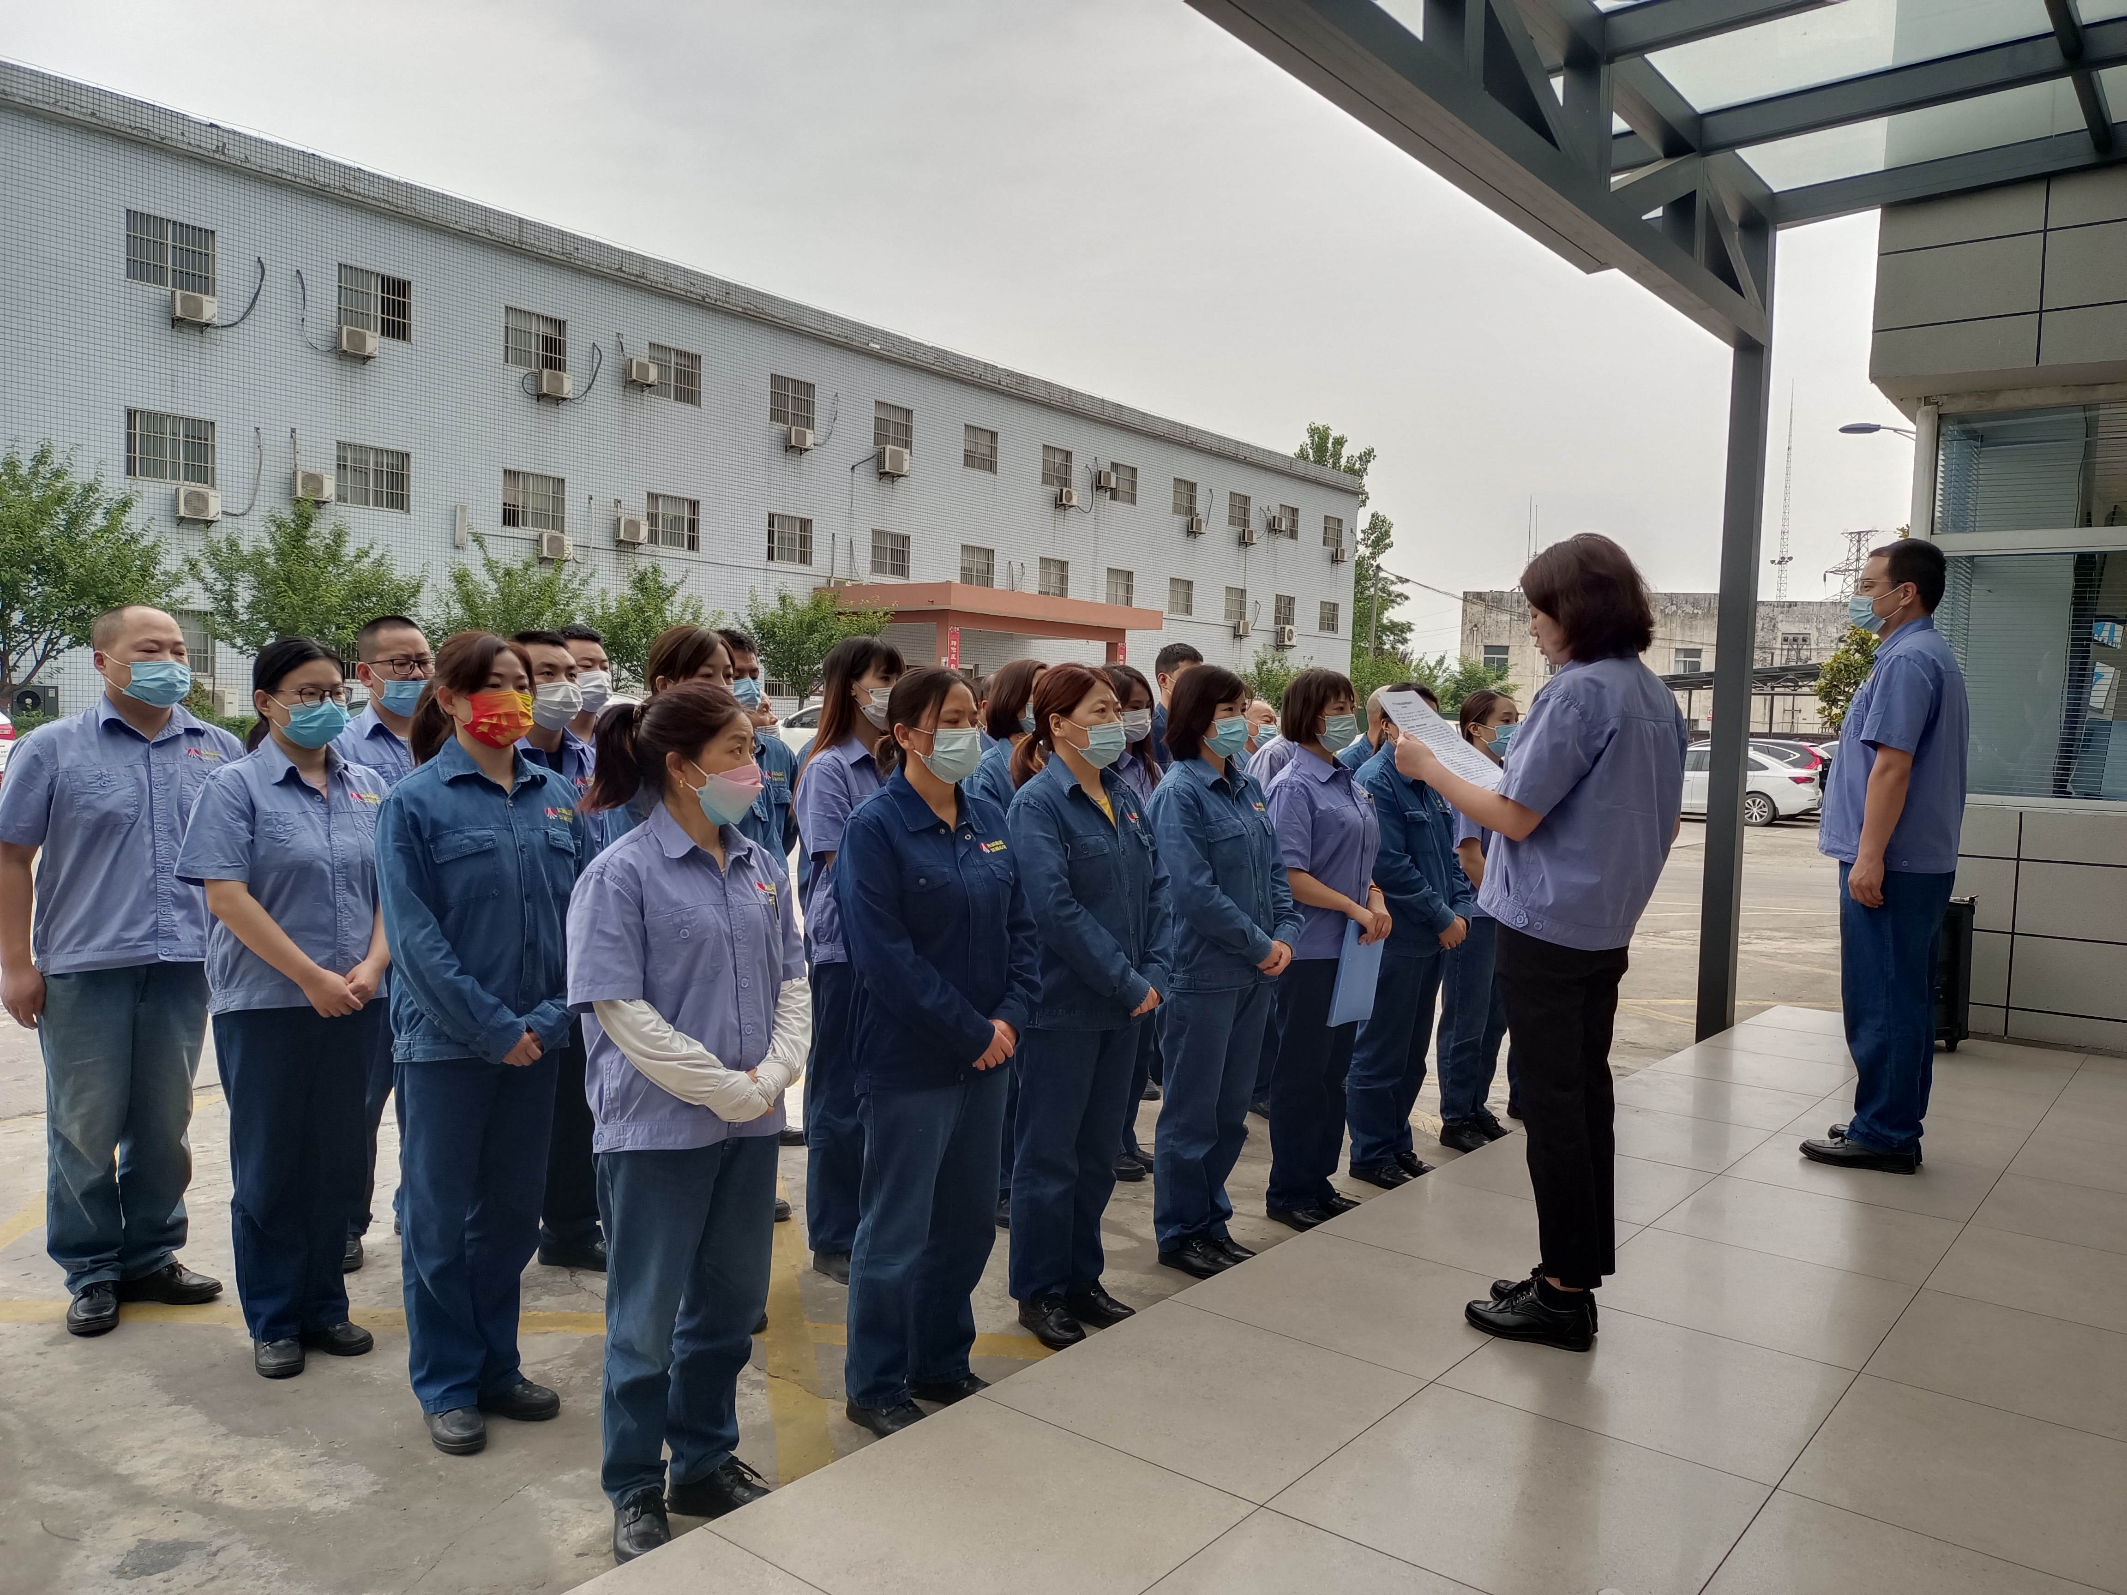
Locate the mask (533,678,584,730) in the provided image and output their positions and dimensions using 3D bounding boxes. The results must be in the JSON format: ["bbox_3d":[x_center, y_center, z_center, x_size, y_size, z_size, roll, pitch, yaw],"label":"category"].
[{"bbox_3d":[-1.286,-0.235,3.880,0.083,0.120,0.138,4,4,44],"label":"mask"}]

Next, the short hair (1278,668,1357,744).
[{"bbox_3d":[0.780,-0.281,4.680,0.225,0.235,0.195,4,4,42],"label":"short hair"}]

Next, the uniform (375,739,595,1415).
[{"bbox_3d":[-1.190,0.569,3.175,0.350,1.375,0.470,4,4,41],"label":"uniform"}]

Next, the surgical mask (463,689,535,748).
[{"bbox_3d":[-1.124,-0.157,3.060,0.080,0.115,0.135,4,4,36],"label":"surgical mask"}]

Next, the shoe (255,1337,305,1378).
[{"bbox_3d":[-1.760,1.205,3.450,0.100,0.100,0.260,0,3,-30],"label":"shoe"}]

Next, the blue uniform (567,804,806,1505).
[{"bbox_3d":[-0.673,0.635,2.779,0.280,1.255,0.450,4,4,42],"label":"blue uniform"}]

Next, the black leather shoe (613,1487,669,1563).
[{"bbox_3d":[-0.766,1.263,2.746,0.098,0.100,0.250,0,3,-23],"label":"black leather shoe"}]

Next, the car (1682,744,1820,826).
[{"bbox_3d":[12.380,-0.285,30.666,4.650,1.470,1.800,4,3,39],"label":"car"}]

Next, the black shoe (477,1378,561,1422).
[{"bbox_3d":[-1.176,1.230,3.228,0.260,0.100,0.100,2,3,17],"label":"black shoe"}]

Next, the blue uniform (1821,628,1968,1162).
[{"bbox_3d":[2.355,0.255,4.380,0.330,1.500,0.490,4,4,39],"label":"blue uniform"}]

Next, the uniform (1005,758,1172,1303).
[{"bbox_3d":[0.055,0.583,3.800,0.350,1.355,0.470,4,4,39],"label":"uniform"}]

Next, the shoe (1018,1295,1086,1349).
[{"bbox_3d":[-0.017,1.239,3.681,0.098,0.100,0.245,0,3,-36],"label":"shoe"}]

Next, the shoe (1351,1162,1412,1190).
[{"bbox_3d":[1.044,1.194,4.972,0.100,0.100,0.260,-1,4,-43],"label":"shoe"}]

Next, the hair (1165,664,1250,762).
[{"bbox_3d":[0.399,-0.235,4.265,0.235,0.260,0.195,4,4,42],"label":"hair"}]

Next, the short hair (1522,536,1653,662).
[{"bbox_3d":[1.048,-0.402,3.070,0.250,0.240,0.205,-11,-4,32],"label":"short hair"}]

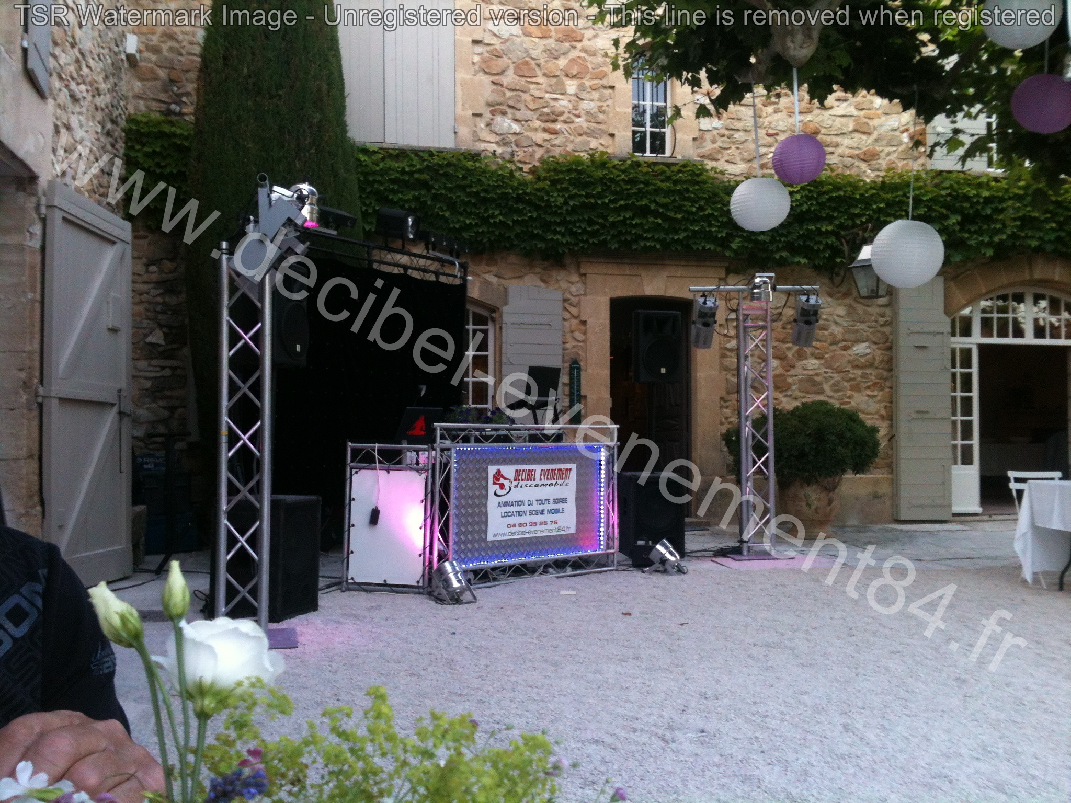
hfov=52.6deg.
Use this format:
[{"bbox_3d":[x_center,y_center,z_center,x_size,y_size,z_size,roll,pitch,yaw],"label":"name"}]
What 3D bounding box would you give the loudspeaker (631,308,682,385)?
[{"bbox_3d":[1.031,-0.460,9.080,0.365,0.590,0.330,1,-2,-14],"label":"loudspeaker"}]

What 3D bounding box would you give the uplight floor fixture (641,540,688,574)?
[{"bbox_3d":[0.958,1.157,8.050,0.280,0.210,0.210,25,12,31],"label":"uplight floor fixture"}]

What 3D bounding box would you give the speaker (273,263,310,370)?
[{"bbox_3d":[-1.545,-0.492,6.292,0.360,0.585,0.380,0,-1,20],"label":"speaker"}]

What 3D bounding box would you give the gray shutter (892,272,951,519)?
[{"bbox_3d":[4.239,-0.028,11.850,0.580,2.650,0.130,0,-2,-4],"label":"gray shutter"}]

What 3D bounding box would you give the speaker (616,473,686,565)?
[{"bbox_3d":[0.971,0.966,9.119,0.440,0.670,0.520,0,-1,-8],"label":"speaker"}]

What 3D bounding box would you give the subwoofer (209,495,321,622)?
[{"bbox_3d":[-1.547,0.896,6.200,0.465,0.650,0.440,0,-2,18],"label":"subwoofer"}]

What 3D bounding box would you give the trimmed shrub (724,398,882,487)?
[{"bbox_3d":[2.641,0.415,10.743,1.500,0.856,1.350,0,-1,-13],"label":"trimmed shrub"}]

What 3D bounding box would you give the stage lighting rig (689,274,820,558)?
[{"bbox_3d":[1.886,0.108,9.300,1.120,2.393,0.500,0,-1,2],"label":"stage lighting rig"}]

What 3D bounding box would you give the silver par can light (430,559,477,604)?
[{"bbox_3d":[-0.520,1.132,6.877,0.240,0.240,0.250,1,-2,-40],"label":"silver par can light"}]

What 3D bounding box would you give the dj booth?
[{"bbox_3d":[-0.369,0.722,7.810,2.150,1.100,0.650,1,-2,-44],"label":"dj booth"}]

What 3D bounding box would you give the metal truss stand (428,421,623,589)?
[{"bbox_3d":[-0.072,0.722,7.792,1.800,1.100,0.180,1,-2,-44],"label":"metal truss stand"}]

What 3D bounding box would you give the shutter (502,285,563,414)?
[{"bbox_3d":[-0.025,-0.392,10.924,0.645,1.551,0.050,0,-1,-13],"label":"shutter"}]

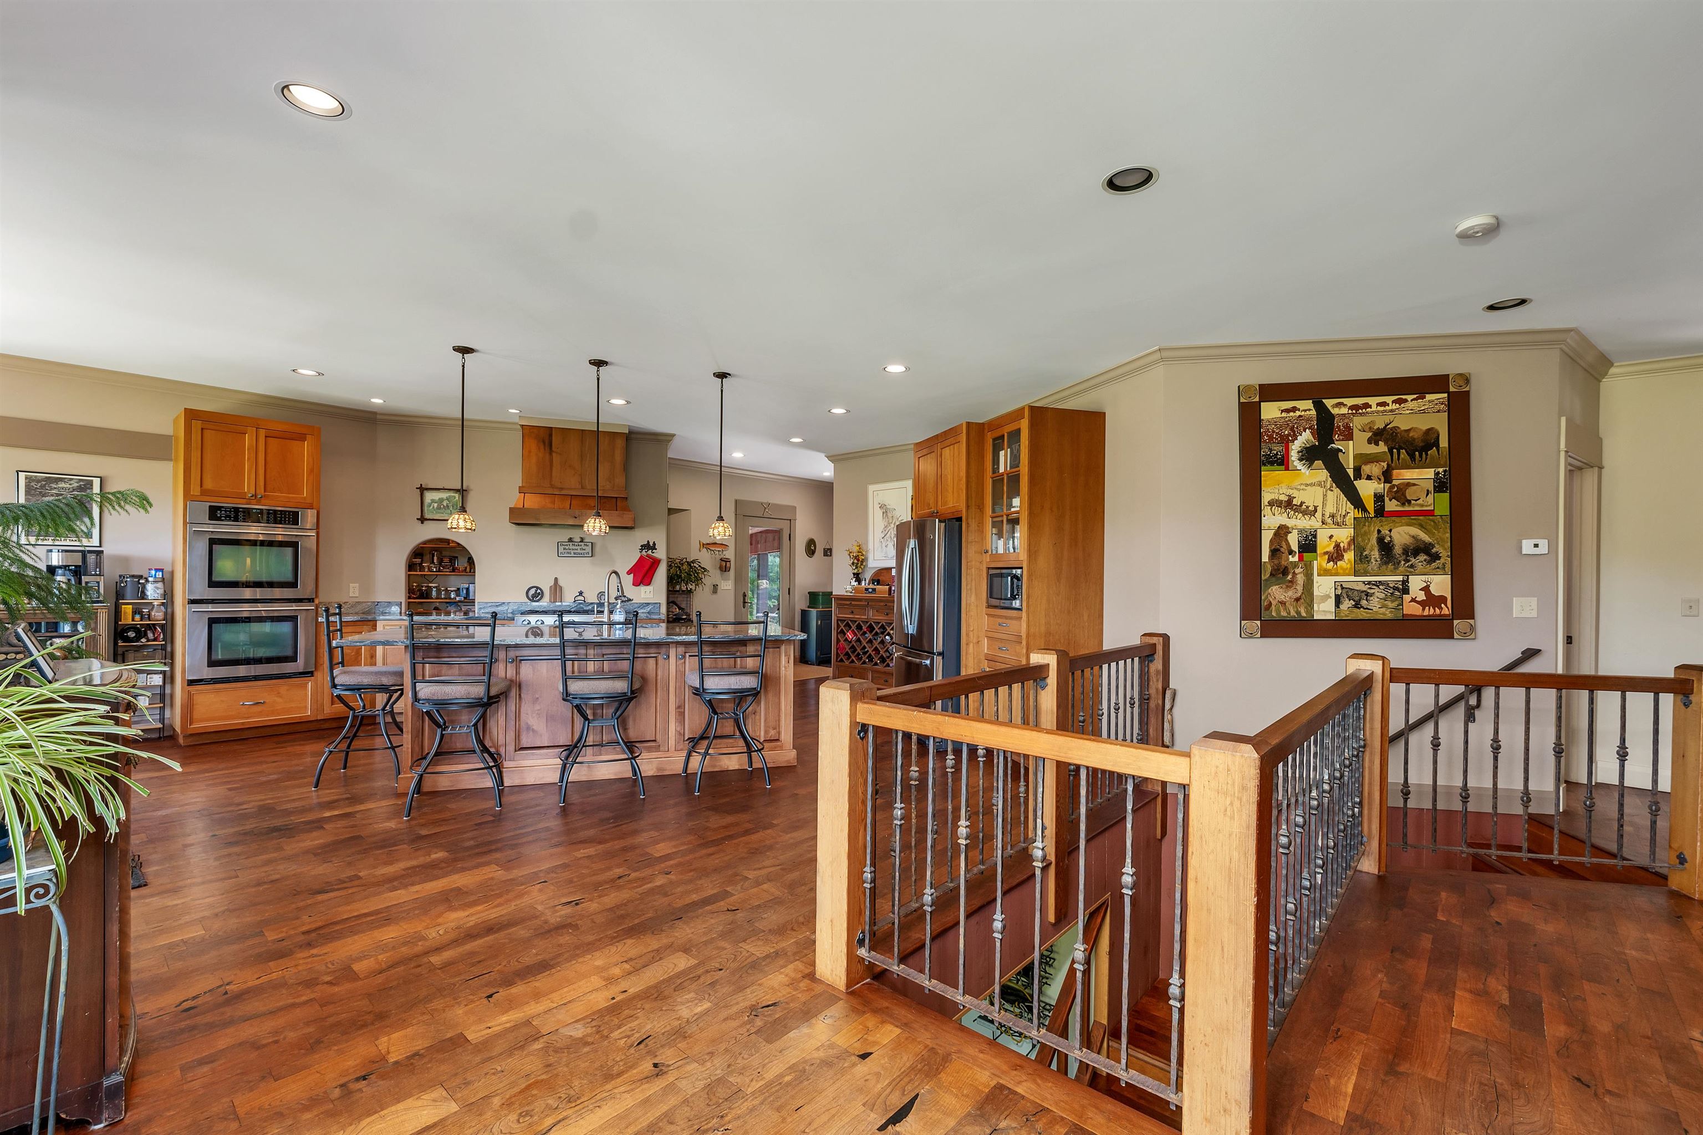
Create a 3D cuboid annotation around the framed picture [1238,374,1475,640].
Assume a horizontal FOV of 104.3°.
[{"bbox_3d":[3.210,-0.376,4.230,1.360,1.660,0.050,0,-2,7],"label":"framed picture"}]

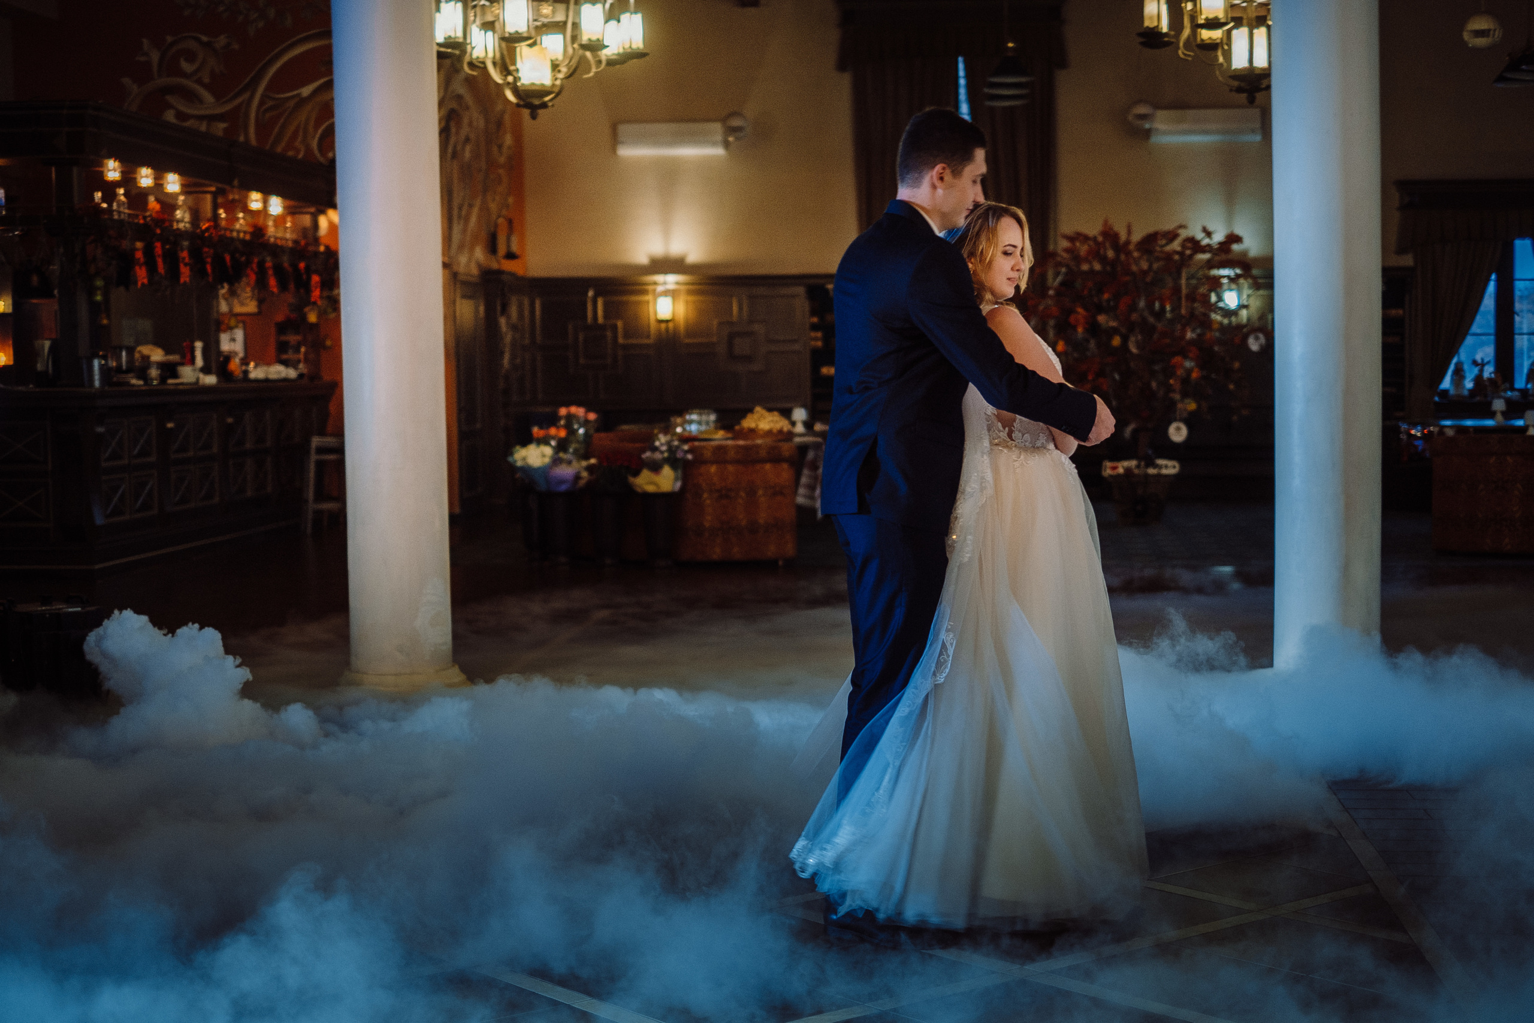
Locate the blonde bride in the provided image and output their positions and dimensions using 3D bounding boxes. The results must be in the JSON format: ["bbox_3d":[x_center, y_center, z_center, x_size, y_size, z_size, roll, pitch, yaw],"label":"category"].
[{"bbox_3d":[0.469,0.092,5.250,0.780,1.635,0.740,-2,4,-18],"label":"blonde bride"}]

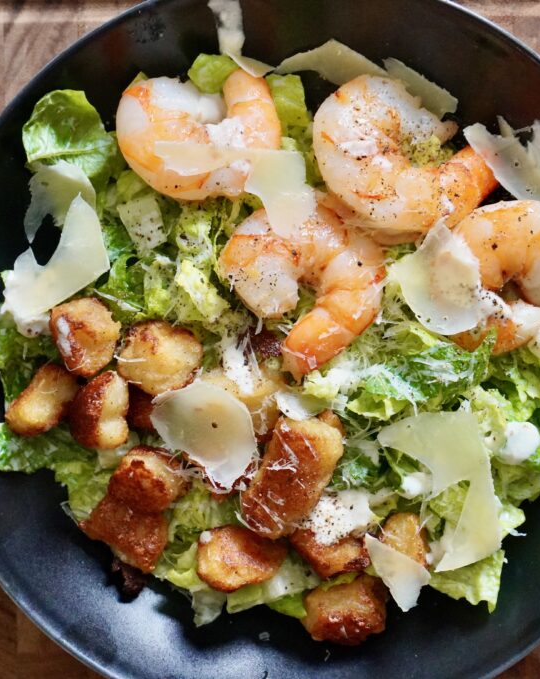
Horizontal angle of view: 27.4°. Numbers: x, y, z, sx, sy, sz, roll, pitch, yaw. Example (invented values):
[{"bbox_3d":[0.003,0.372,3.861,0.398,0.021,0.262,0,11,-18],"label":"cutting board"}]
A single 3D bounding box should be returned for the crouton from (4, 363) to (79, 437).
[{"bbox_3d":[-0.073,0.021,0.364,0.014,0.019,0.027,41,93,-3],"label":"crouton"}]

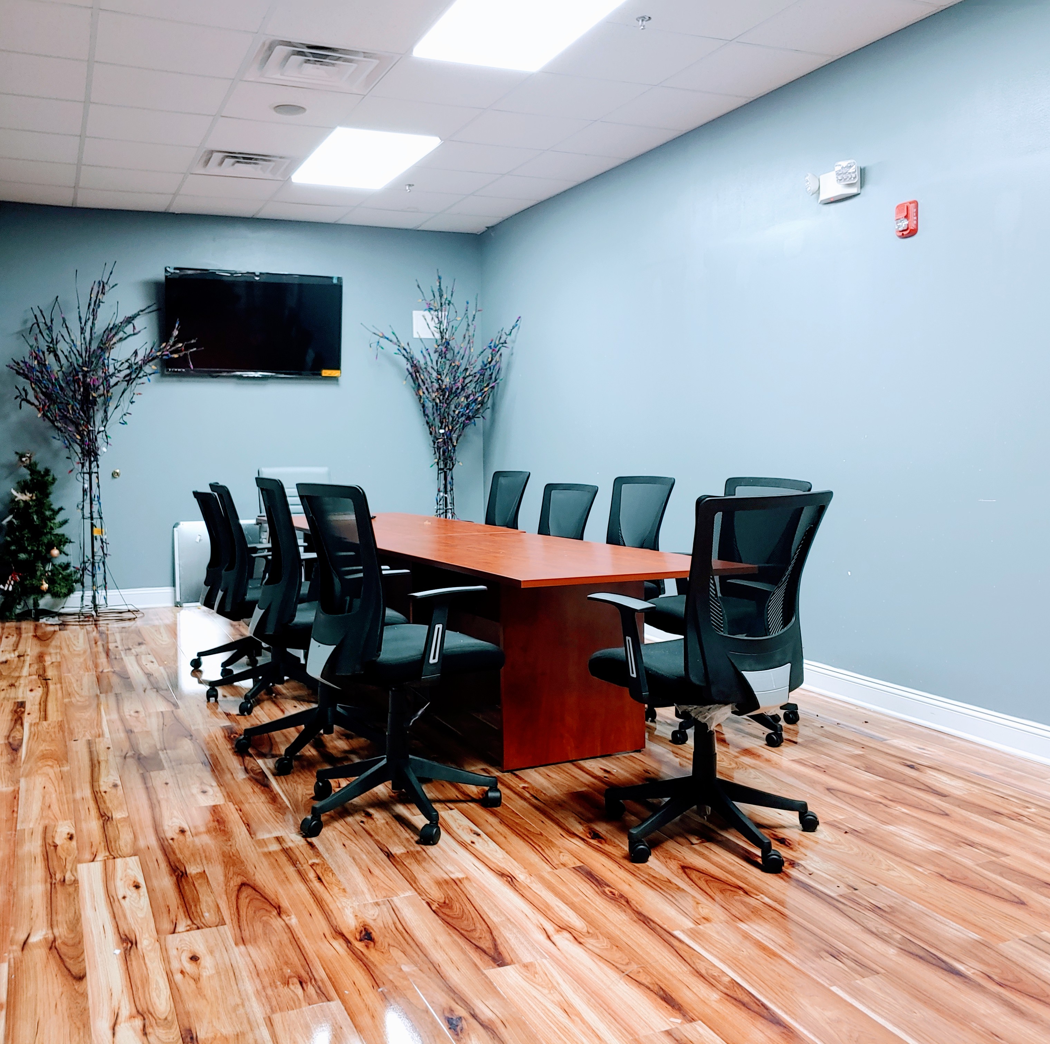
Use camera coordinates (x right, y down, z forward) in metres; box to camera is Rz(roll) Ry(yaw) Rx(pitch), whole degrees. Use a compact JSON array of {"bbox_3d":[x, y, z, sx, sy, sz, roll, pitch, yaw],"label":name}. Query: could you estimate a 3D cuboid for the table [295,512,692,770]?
[{"bbox_3d":[-0.332,0.437,4.904,0.940,0.745,3.050,-4,6,-30],"label":"table"}]

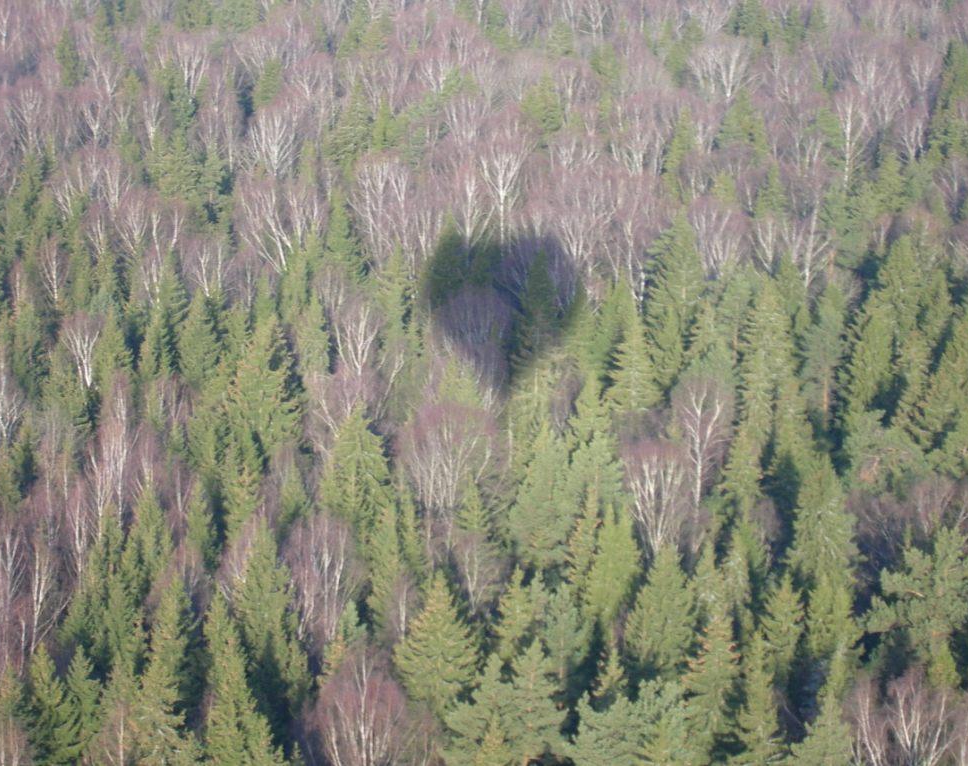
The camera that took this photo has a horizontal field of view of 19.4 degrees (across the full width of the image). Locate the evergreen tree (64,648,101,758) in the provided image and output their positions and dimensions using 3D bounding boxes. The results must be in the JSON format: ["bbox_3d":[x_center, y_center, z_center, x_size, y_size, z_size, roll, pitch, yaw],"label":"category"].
[{"bbox_3d":[-30.940,26.330,220.770,2.720,12.500,2.720,0,20,0],"label":"evergreen tree"}]

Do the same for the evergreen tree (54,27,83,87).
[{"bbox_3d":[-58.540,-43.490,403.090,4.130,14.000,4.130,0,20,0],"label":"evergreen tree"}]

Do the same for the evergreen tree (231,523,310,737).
[{"bbox_3d":[-17.150,20.840,231.470,6.010,20.500,6.010,0,20,0],"label":"evergreen tree"}]

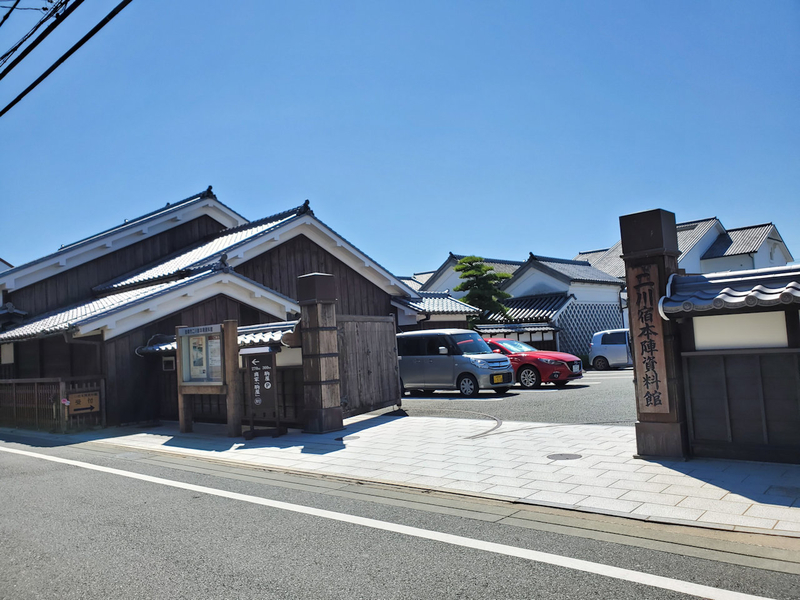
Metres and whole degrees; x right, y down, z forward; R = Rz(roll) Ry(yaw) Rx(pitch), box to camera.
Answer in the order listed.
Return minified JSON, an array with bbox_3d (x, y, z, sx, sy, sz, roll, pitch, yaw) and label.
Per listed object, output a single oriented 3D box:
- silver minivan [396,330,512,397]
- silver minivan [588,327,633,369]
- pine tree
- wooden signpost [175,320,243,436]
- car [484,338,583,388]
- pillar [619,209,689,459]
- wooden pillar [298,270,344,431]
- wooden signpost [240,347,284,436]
[{"bbox_3d":[1.432,1.719,16.503,3.395,1.735,1.475,-8,-6,42],"label":"silver minivan"},{"bbox_3d":[9.887,1.949,24.570,3.600,1.700,1.550,-8,-6,42],"label":"silver minivan"},{"bbox_3d":[3.463,0.673,25.197,2.350,5.155,2.350,-3,-4,0],"label":"pine tree"},{"bbox_3d":[-3.451,1.419,10.824,1.720,1.980,0.320,-7,-5,39],"label":"wooden signpost"},{"bbox_3d":[3.139,1.859,17.706,4.460,1.465,1.795,-8,-6,44],"label":"car"},{"bbox_3d":[2.761,0.347,6.440,0.480,2.560,0.480,-7,-5,42],"label":"pillar"},{"bbox_3d":[-1.368,0.904,10.278,0.480,2.610,0.480,-7,-5,41],"label":"wooden pillar"},{"bbox_3d":[-2.241,1.538,9.949,0.560,1.440,0.450,-4,-4,14],"label":"wooden signpost"}]

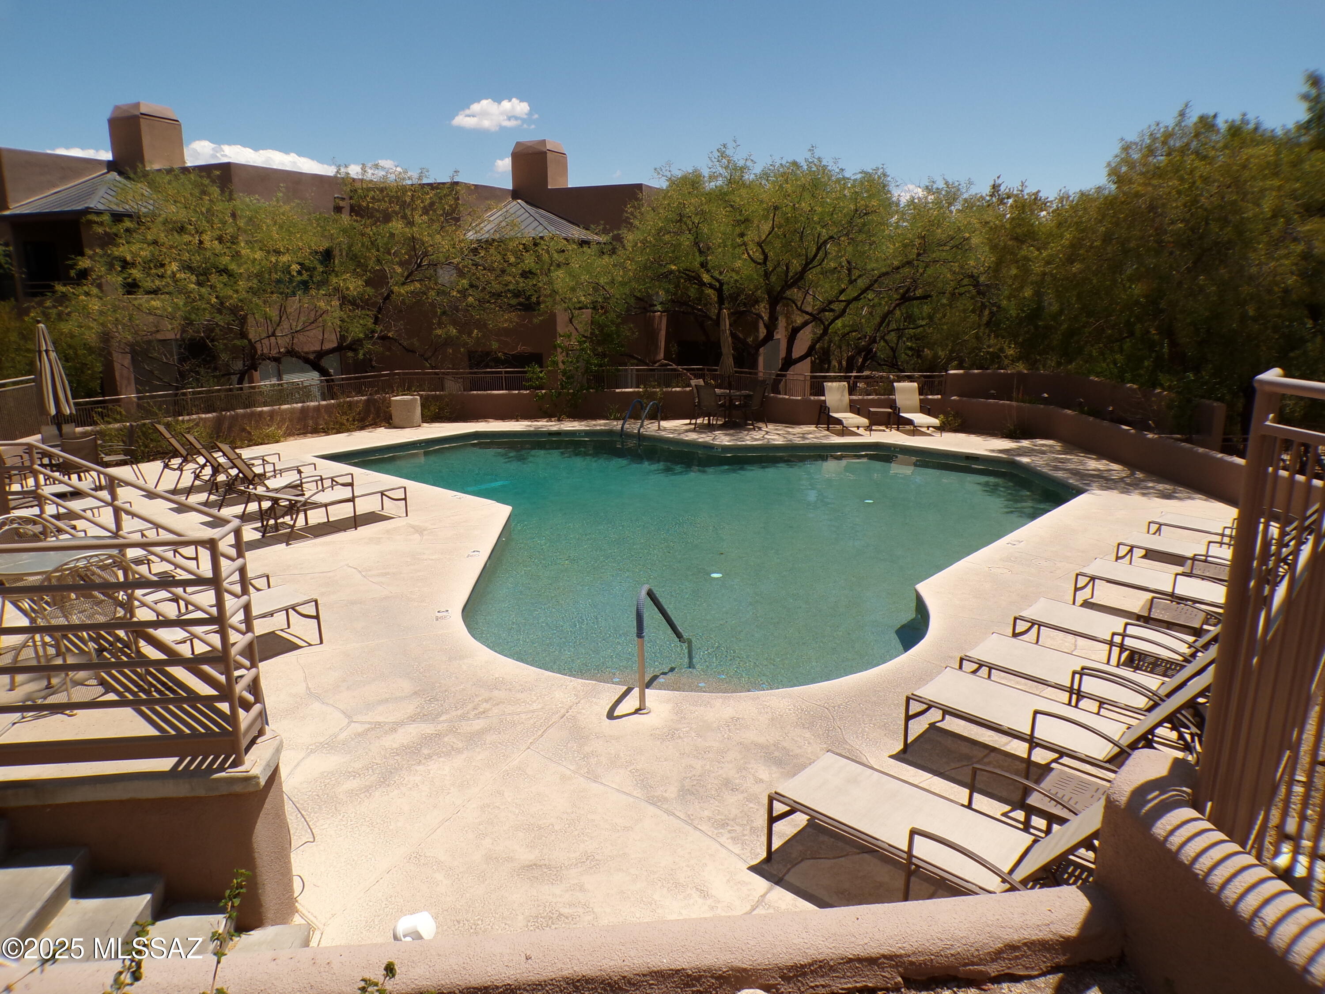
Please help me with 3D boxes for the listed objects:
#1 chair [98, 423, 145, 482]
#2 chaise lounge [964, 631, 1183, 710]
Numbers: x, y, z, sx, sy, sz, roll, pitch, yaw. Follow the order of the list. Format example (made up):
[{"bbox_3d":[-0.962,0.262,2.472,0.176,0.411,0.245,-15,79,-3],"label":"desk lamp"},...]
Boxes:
[{"bbox_3d":[-8.529,-0.638,14.372,0.660,0.930,0.600,-13,18,-42],"label":"chair"},{"bbox_3d":[2.929,1.086,6.092,1.701,1.017,0.692,10,17,40],"label":"chaise lounge"}]

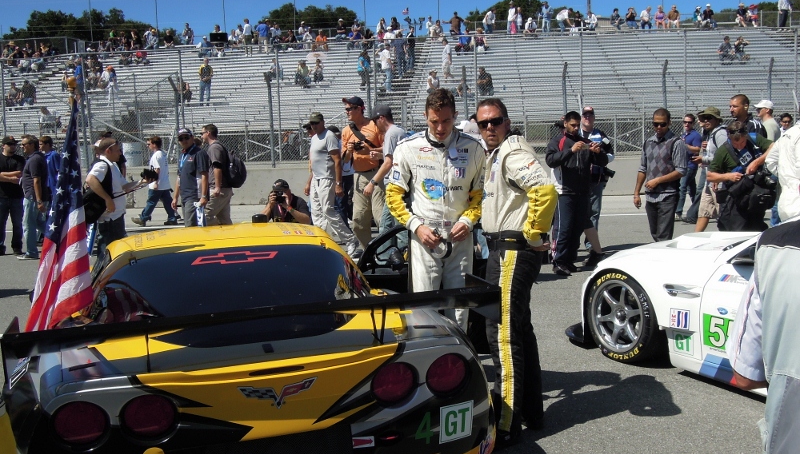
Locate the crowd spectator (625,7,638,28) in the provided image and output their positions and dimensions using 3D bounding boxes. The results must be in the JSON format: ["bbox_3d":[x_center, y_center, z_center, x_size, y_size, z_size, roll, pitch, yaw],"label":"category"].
[{"bbox_3d":[11.462,-10.215,40.000,0.620,1.250,0.780,-2,6,-3],"label":"crowd spectator"}]

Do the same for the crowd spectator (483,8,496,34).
[{"bbox_3d":[4.998,-11.413,45.083,0.600,1.550,0.500,1,6,18],"label":"crowd spectator"}]

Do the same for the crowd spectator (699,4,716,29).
[{"bbox_3d":[15.255,-10.382,40.000,0.620,1.280,0.800,-2,6,0],"label":"crowd spectator"}]

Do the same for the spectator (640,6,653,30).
[{"bbox_3d":[11.428,-9.643,37.500,0.550,1.240,0.720,-4,7,-17],"label":"spectator"}]

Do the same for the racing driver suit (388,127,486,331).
[{"bbox_3d":[0.200,0.238,4.331,0.520,1.500,0.340,-2,6,-4],"label":"racing driver suit"}]

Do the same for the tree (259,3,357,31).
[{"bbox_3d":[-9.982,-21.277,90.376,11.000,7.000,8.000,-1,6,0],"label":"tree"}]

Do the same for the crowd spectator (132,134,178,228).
[{"bbox_3d":[-4.535,-0.852,14.831,0.740,1.660,0.500,-1,7,7],"label":"crowd spectator"}]

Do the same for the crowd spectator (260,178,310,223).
[{"bbox_3d":[-1.299,0.025,9.100,0.680,1.130,0.800,0,7,17],"label":"crowd spectator"}]

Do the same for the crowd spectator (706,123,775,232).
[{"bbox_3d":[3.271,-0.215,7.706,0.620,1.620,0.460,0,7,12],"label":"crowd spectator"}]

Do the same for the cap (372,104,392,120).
[{"bbox_3d":[-0.188,-1.185,8.350,0.250,0.150,0.180,-16,-1,30],"label":"cap"}]

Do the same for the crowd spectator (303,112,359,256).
[{"bbox_3d":[-0.875,-0.484,9.900,0.580,1.830,0.650,3,8,38],"label":"crowd spectator"}]

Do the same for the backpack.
[{"bbox_3d":[-2.348,-0.843,11.650,0.250,0.530,0.330,-1,7,3],"label":"backpack"}]

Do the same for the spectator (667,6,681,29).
[{"bbox_3d":[12.679,-9.643,37.500,0.600,1.240,0.720,-1,7,9],"label":"spectator"}]

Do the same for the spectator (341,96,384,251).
[{"bbox_3d":[-0.393,-0.361,8.488,0.550,1.930,0.420,3,8,37],"label":"spectator"}]

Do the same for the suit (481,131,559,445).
[{"bbox_3d":[0.604,0.315,4.141,0.370,1.540,0.500,-4,7,-22],"label":"suit"}]

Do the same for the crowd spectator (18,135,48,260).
[{"bbox_3d":[-5.264,-0.442,11.650,0.400,1.800,0.480,-4,7,-22],"label":"crowd spectator"}]

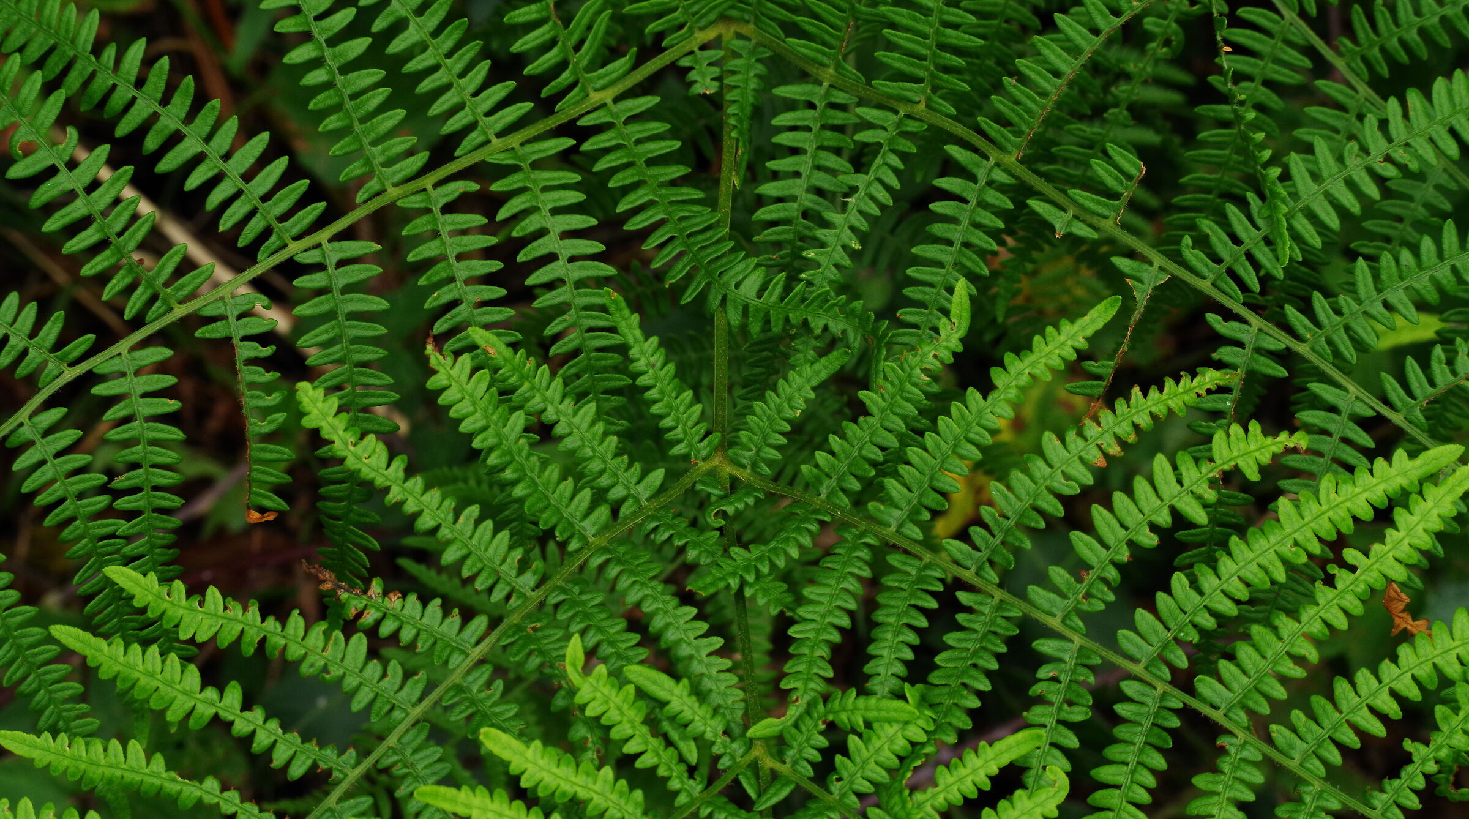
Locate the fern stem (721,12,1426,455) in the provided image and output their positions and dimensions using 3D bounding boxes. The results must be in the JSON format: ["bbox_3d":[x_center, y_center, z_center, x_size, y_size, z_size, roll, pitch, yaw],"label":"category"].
[{"bbox_3d":[0.082,-0.044,1.250,0.196,0.014,0.011,32,78,12],"label":"fern stem"}]

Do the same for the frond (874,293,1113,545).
[{"bbox_3d":[0.060,0.001,1.198,0.017,0.020,0.073,45,94,10],"label":"frond"}]

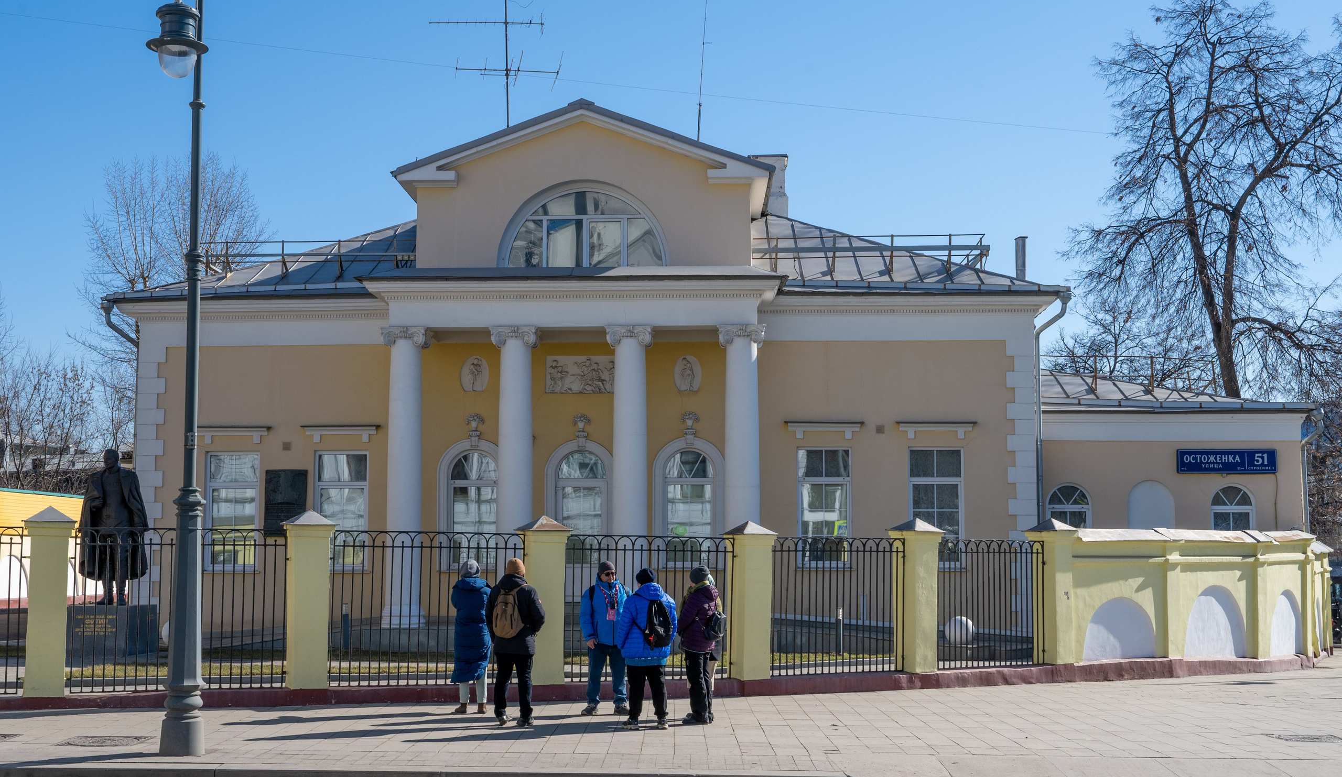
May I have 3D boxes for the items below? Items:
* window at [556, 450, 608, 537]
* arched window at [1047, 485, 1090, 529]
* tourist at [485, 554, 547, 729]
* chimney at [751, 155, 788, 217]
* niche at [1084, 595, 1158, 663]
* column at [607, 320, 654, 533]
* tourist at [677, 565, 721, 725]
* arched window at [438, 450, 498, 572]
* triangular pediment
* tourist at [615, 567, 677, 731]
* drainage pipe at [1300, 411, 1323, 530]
[{"bbox_3d":[-1.776,2.438,26.000,1.020,2.432,0.200,0,-5,2],"label":"window"},{"bbox_3d":[8.704,3.030,28.500,0.970,1.867,0.200,0,-5,1],"label":"arched window"},{"bbox_3d":[-1.661,2.692,13.918,0.580,1.749,0.480,-2,-5,24],"label":"tourist"},{"bbox_3d":[2.251,-4.511,29.800,0.860,1.600,0.850,0,-4,2],"label":"chimney"},{"bbox_3d":[6.736,3.596,19.561,1.520,0.947,0.150,3,-6,-30],"label":"niche"},{"bbox_3d":[-0.721,1.545,22.900,0.820,5.300,0.820,0,-4,2],"label":"column"},{"bbox_3d":[0.309,2.745,14.000,0.340,1.688,0.500,-2,-5,25],"label":"tourist"},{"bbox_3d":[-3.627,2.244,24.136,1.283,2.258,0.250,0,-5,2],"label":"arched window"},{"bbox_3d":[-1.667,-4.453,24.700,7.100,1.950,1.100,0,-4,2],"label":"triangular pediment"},{"bbox_3d":[-0.255,2.689,13.500,0.620,1.670,0.480,2,-5,-26],"label":"tourist"},{"bbox_3d":[13.110,2.587,26.676,0.430,4.350,0.350,0,-5,2],"label":"drainage pipe"}]

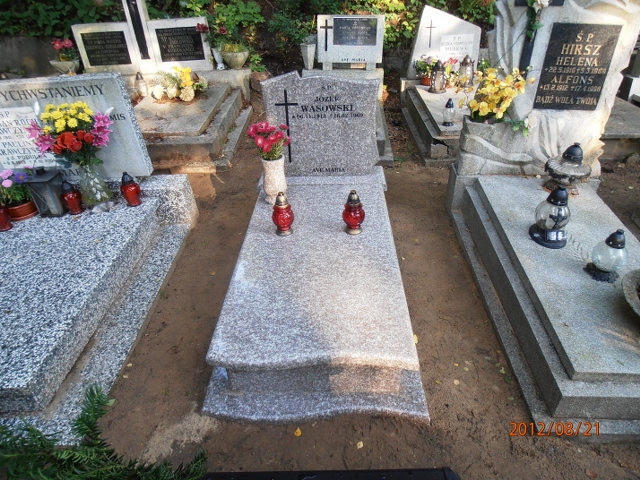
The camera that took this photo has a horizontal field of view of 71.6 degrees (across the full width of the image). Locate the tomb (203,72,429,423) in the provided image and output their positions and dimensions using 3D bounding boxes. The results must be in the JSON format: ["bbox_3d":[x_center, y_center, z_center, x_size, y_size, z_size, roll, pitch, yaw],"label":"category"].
[{"bbox_3d":[-0.013,-0.180,2.203,0.870,0.930,1.790,0,34,2],"label":"tomb"}]

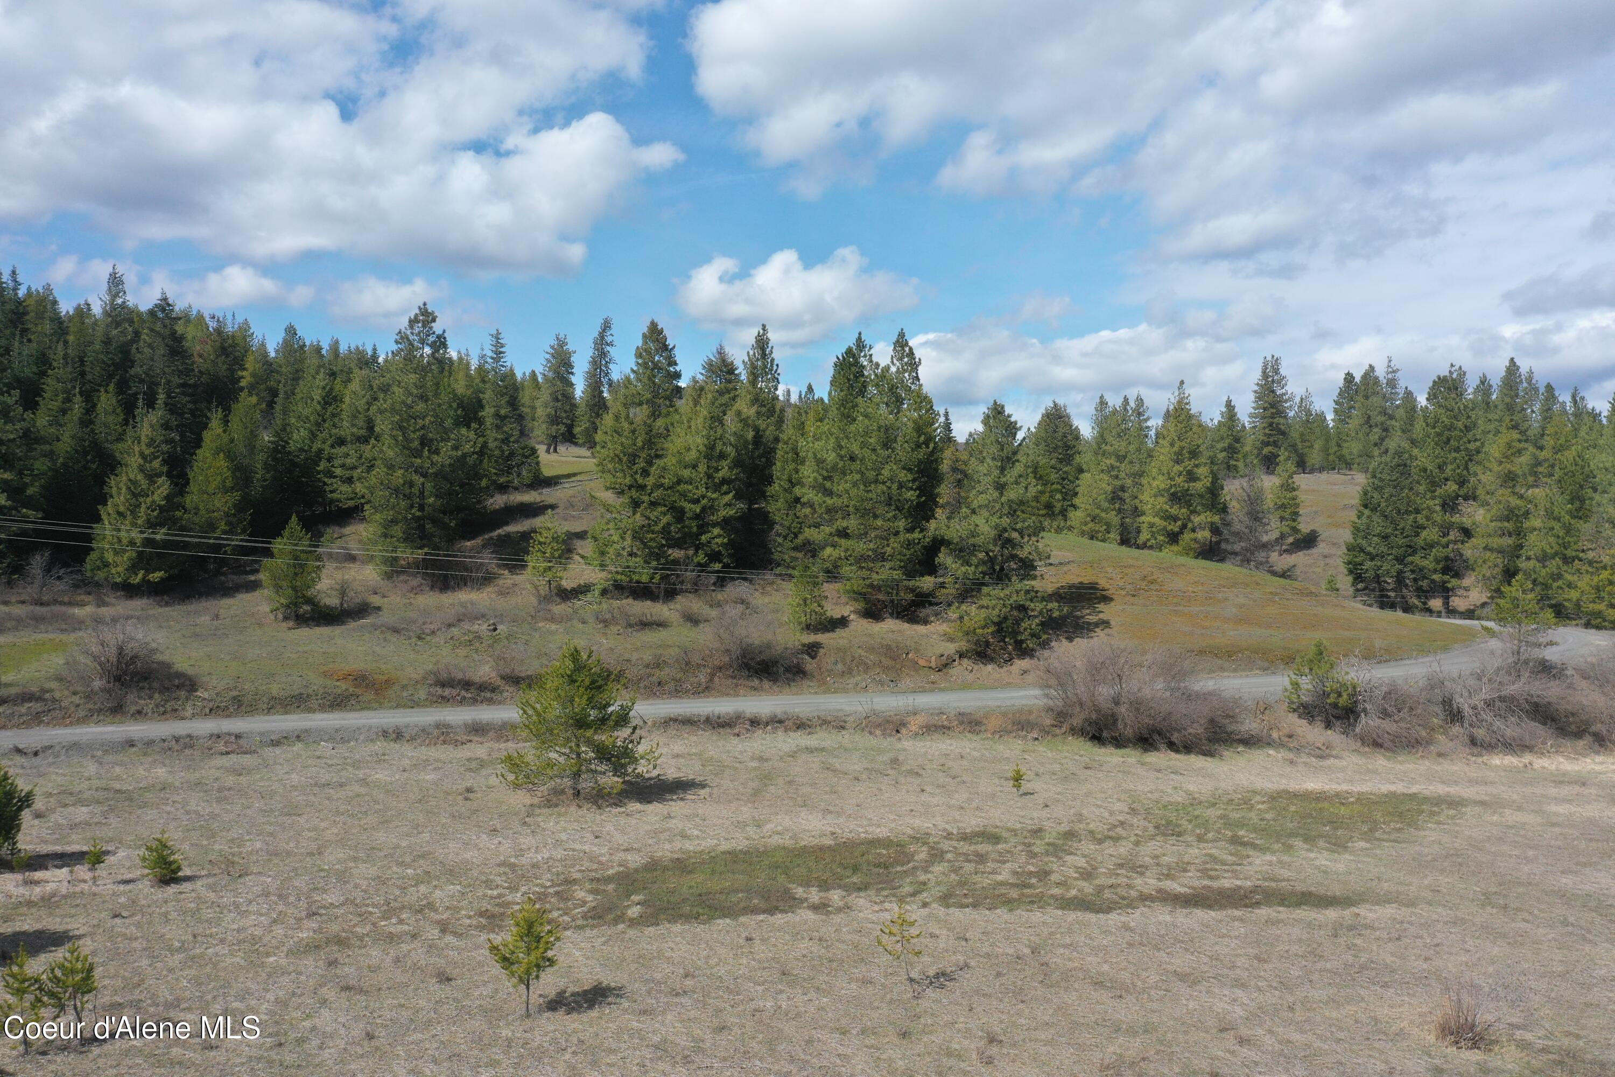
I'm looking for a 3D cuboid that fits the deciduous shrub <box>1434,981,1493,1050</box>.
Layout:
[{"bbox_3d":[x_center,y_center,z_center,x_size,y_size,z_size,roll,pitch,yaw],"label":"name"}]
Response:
[{"bbox_3d":[14.845,10.715,28.393,1.340,1.420,1.210,0,2,0],"label":"deciduous shrub"}]

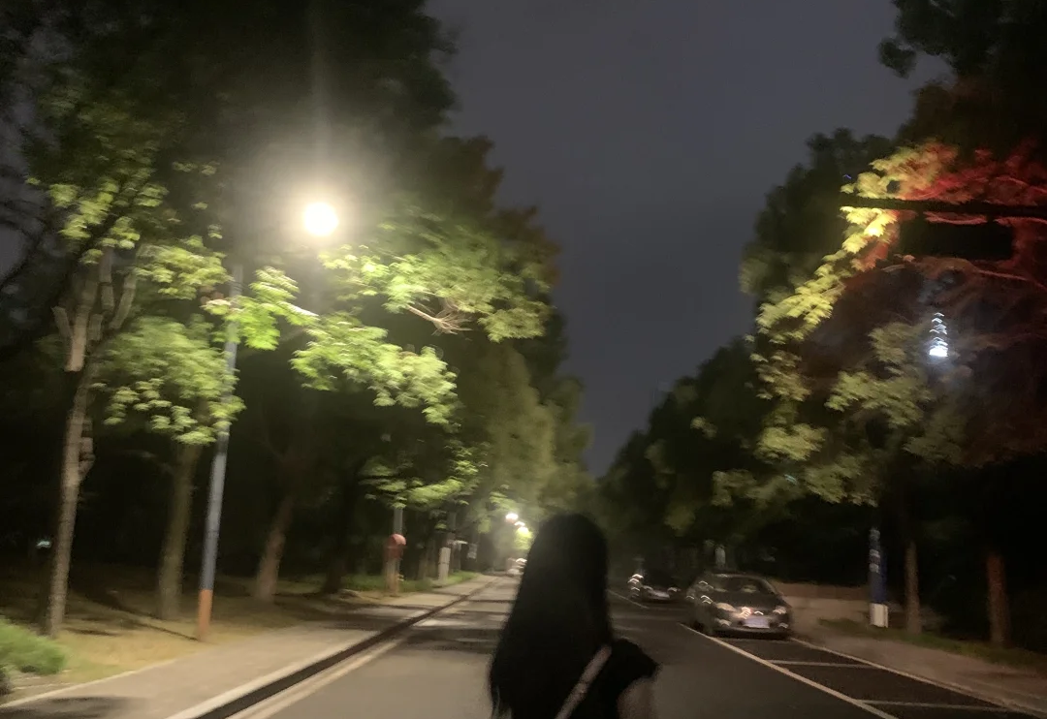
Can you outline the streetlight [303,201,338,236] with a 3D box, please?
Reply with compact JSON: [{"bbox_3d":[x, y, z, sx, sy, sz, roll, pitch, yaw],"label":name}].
[{"bbox_3d":[-3.468,-2.405,17.926,0.550,0.450,0.500,2,-11,1],"label":"streetlight"}]

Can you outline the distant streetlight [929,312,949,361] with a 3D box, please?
[{"bbox_3d":[9.649,-0.520,24.380,0.450,0.900,0.450,2,-11,1],"label":"distant streetlight"}]

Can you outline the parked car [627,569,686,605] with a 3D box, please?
[{"bbox_3d":[5.862,9.935,46.322,1.780,1.460,4.500,2,-11,1],"label":"parked car"}]

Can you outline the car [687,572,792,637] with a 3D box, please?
[{"bbox_3d":[5.211,5.990,25.724,1.780,1.460,4.550,2,-11,1],"label":"car"}]

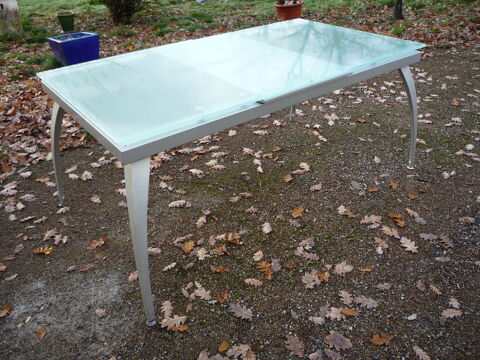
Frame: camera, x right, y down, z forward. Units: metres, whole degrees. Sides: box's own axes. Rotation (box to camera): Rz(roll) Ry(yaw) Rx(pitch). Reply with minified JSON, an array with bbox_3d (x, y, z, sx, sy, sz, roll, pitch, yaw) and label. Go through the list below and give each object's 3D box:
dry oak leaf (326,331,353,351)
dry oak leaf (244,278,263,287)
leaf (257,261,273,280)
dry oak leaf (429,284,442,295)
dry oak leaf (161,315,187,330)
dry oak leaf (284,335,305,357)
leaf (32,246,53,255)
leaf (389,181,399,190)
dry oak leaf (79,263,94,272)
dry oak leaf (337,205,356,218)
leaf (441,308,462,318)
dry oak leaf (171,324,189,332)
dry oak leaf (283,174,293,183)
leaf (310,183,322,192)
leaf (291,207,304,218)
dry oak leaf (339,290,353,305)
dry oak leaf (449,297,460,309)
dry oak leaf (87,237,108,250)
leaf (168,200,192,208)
[{"bbox_3d":[0.364,0.600,1.541,0.096,0.018,0.064,16,36,25],"label":"dry oak leaf"},{"bbox_3d":[0.058,0.439,1.803,0.076,0.020,0.032,8,34,14],"label":"dry oak leaf"},{"bbox_3d":[0.113,0.417,1.913,0.062,0.022,0.118,-8,33,-11],"label":"leaf"},{"bbox_3d":[0.839,0.470,1.792,0.024,0.016,0.061,-11,34,-16],"label":"dry oak leaf"},{"bbox_3d":[-0.262,0.555,1.632,0.101,0.020,0.055,-12,34,-16],"label":"dry oak leaf"},{"bbox_3d":[0.205,0.626,1.570,0.071,0.020,0.106,-15,35,-21],"label":"dry oak leaf"},{"bbox_3d":[-0.971,0.349,2.058,0.108,0.022,0.045,-1,32,0],"label":"leaf"},{"bbox_3d":[0.894,0.029,2.415,0.046,0.020,0.064,8,34,15],"label":"leaf"},{"bbox_3d":[-0.701,0.395,1.898,0.063,0.020,0.036,-26,40,-33],"label":"dry oak leaf"},{"bbox_3d":[0.567,0.168,2.204,0.096,0.025,0.066,24,40,34],"label":"dry oak leaf"},{"bbox_3d":[0.856,0.541,1.686,0.090,0.025,0.050,0,32,1],"label":"leaf"},{"bbox_3d":[-0.237,0.586,1.642,0.072,0.020,0.046,-5,33,-6],"label":"dry oak leaf"},{"bbox_3d":[0.297,-0.015,2.571,0.051,0.016,0.090,22,39,31],"label":"dry oak leaf"},{"bbox_3d":[0.459,0.044,2.474,0.092,0.030,0.050,-20,37,-27],"label":"leaf"},{"bbox_3d":[0.308,0.172,2.212,0.061,0.020,0.082,5,33,10],"label":"leaf"},{"bbox_3d":[0.451,0.498,1.767,0.055,0.020,0.077,-10,34,-15],"label":"dry oak leaf"},{"bbox_3d":[0.894,0.509,1.730,0.041,0.016,0.051,18,37,27],"label":"dry oak leaf"},{"bbox_3d":[-0.705,0.305,2.035,0.058,0.025,0.095,26,42,36],"label":"dry oak leaf"},{"bbox_3d":[-0.339,0.138,2.368,0.130,0.030,0.055,0,32,1],"label":"leaf"}]

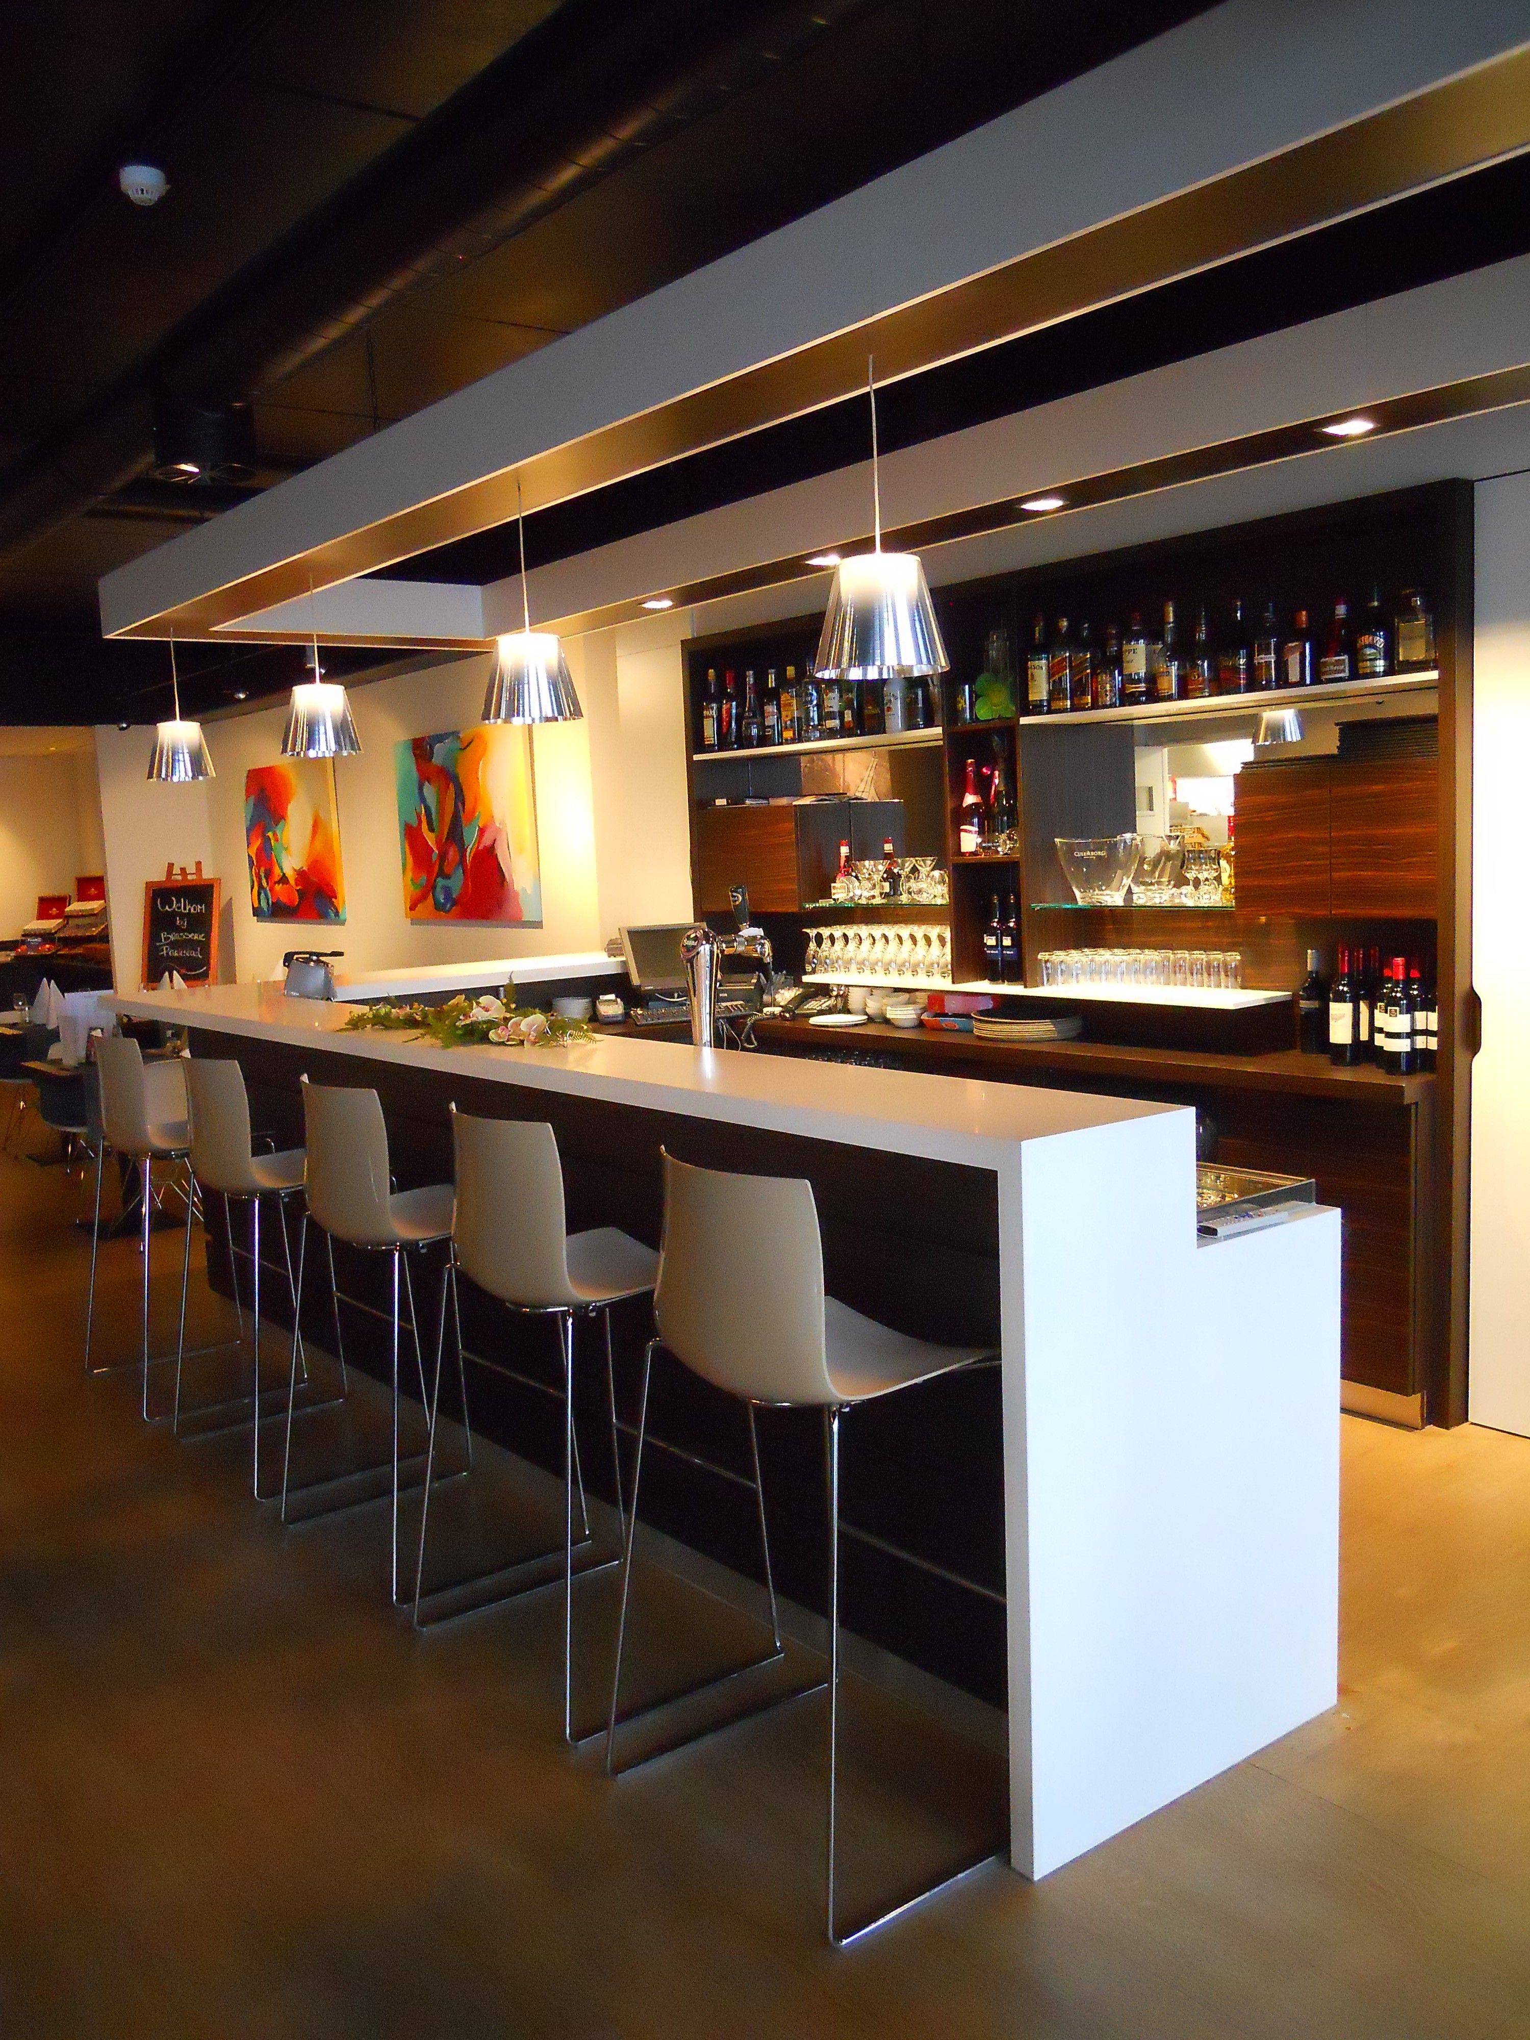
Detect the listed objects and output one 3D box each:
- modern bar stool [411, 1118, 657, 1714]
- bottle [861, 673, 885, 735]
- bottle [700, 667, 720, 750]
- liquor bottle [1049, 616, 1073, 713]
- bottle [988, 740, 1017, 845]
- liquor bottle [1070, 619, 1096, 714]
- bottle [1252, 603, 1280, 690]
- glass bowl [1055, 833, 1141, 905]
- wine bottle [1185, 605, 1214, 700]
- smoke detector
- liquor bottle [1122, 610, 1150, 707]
[{"bbox_3d":[-0.344,0.689,3.202,0.515,1.071,0.576,-7,7,-37],"label":"modern bar stool"},{"bbox_3d":[0.382,-1.144,5.819,0.081,0.293,0.081,-2,6,0],"label":"bottle"},{"bbox_3d":[-0.231,-1.275,6.821,0.072,0.350,0.072,-2,6,0],"label":"bottle"},{"bbox_3d":[0.940,-1.122,5.237,0.078,0.304,0.078,2,7,33],"label":"liquor bottle"},{"bbox_3d":[0.781,-0.724,5.412,0.099,0.358,0.099,-2,6,0],"label":"bottle"},{"bbox_3d":[0.997,-1.107,5.166,0.078,0.283,0.078,3,7,40],"label":"liquor bottle"},{"bbox_3d":[1.430,-1.069,4.710,0.068,0.245,0.068,-6,7,-38],"label":"bottle"},{"bbox_3d":[1.037,-0.470,5.134,0.253,0.224,0.271,-2,6,0],"label":"glass bowl"},{"bbox_3d":[1.271,-1.074,4.819,0.078,0.268,0.078,2,7,33],"label":"wine bottle"},{"bbox_3d":[-1.428,-1.913,3.798,0.106,0.057,0.106,-6,7,-38],"label":"smoke detector"},{"bbox_3d":[1.126,-1.096,5.002,0.079,0.286,0.079,2,7,32],"label":"liquor bottle"}]

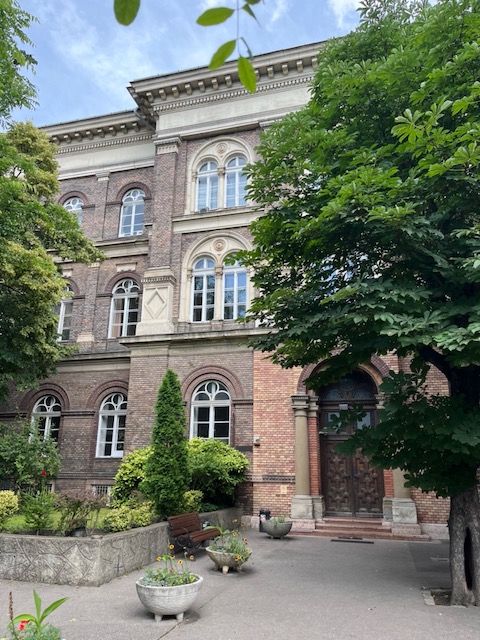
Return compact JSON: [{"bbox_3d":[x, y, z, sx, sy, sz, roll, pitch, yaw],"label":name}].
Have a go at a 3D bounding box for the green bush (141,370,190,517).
[{"bbox_3d":[-1.983,3.223,12.825,1.317,3.800,1.350,3,-18,-8],"label":"green bush"}]

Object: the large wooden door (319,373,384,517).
[{"bbox_3d":[3.686,3.976,15.844,1.992,4.682,0.250,-4,-18,14],"label":"large wooden door"}]

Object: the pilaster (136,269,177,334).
[{"bbox_3d":[-2.962,-0.697,17.553,1.280,2.660,0.500,-4,-18,14],"label":"pilaster"}]

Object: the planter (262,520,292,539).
[{"bbox_3d":[0.998,5.577,12.768,0.810,0.380,0.810,-4,-18,14],"label":"planter"}]

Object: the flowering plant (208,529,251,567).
[{"bbox_3d":[-0.175,4.167,8.851,0.810,0.605,0.800,1,-18,-1],"label":"flowering plant"}]

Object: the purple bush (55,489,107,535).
[{"bbox_3d":[-3.119,3.730,9.401,0.972,0.821,0.900,6,-18,-16],"label":"purple bush"}]

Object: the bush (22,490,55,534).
[{"bbox_3d":[-3.586,3.420,8.552,0.680,0.740,0.660,-4,-18,14],"label":"bush"}]

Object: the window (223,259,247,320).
[{"bbox_3d":[-0.167,-1.197,17.287,0.880,2.530,0.220,-4,-18,14],"label":"window"}]

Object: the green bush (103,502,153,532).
[{"bbox_3d":[-2.317,4.065,9.901,1.007,0.574,0.850,4,-18,-11],"label":"green bush"}]

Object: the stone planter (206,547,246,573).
[{"bbox_3d":[-0.188,4.148,8.287,0.800,0.360,0.800,1,-18,0],"label":"stone planter"}]

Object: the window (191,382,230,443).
[{"bbox_3d":[-1.035,3.401,17.086,1.507,2.526,0.250,-4,-18,14],"label":"window"}]

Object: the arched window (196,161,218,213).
[{"bbox_3d":[-1.272,-5.280,18.912,0.920,2.250,0.220,-4,-18,14],"label":"arched window"}]

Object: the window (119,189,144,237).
[{"bbox_3d":[-5.170,-5.171,23.117,1.278,2.594,0.250,-4,-18,14],"label":"window"}]

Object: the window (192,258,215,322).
[{"bbox_3d":[-1.451,-1.222,19.119,0.948,2.734,0.250,-4,-18,14],"label":"window"}]

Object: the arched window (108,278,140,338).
[{"bbox_3d":[-4.644,-0.503,19.682,1.420,2.540,0.250,-4,-18,14],"label":"arched window"}]

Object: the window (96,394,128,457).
[{"bbox_3d":[-4.693,3.984,18.251,1.440,2.460,0.250,-4,-18,14],"label":"window"}]

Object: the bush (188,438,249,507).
[{"bbox_3d":[-0.729,4.561,14.306,1.961,2.012,1.800,1,-18,-2],"label":"bush"}]

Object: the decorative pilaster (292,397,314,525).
[{"bbox_3d":[1.807,4.029,14.072,0.600,3.560,0.580,-4,-18,14],"label":"decorative pilaster"}]

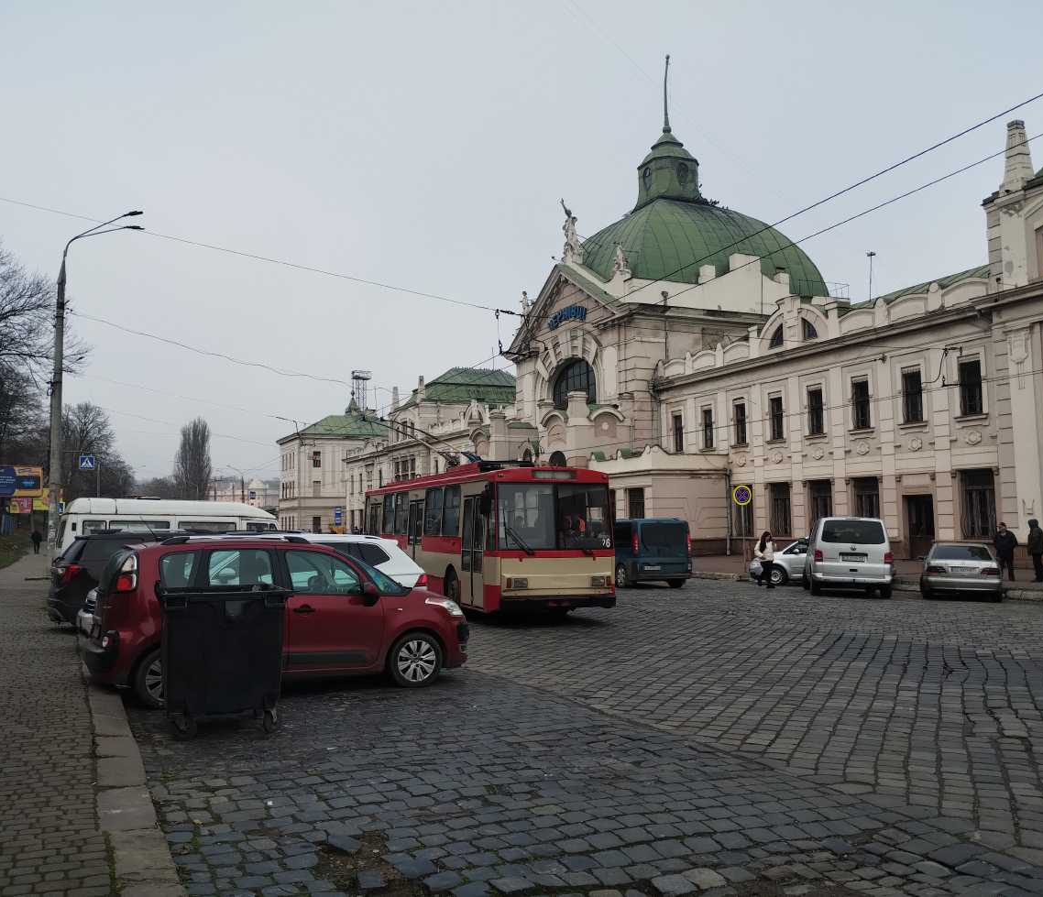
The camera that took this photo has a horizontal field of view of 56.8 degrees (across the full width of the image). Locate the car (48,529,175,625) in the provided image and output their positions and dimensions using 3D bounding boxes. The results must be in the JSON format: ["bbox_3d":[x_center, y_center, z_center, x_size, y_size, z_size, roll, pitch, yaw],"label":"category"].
[{"bbox_3d":[-5.410,2.291,16.646,5.040,1.780,2.000,2,-5,-29],"label":"car"}]

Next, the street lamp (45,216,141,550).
[{"bbox_3d":[-16.360,-2.098,37.129,3.400,13.750,1.500,1,-4,-26],"label":"street lamp"}]

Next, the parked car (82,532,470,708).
[{"bbox_3d":[-2.599,1.786,10.604,4.080,1.650,1.770,2,-5,-27],"label":"parked car"}]

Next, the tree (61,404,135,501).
[{"bbox_3d":[-54.649,3.054,122.438,10.000,17.720,10.000,1,-4,-26],"label":"tree"}]

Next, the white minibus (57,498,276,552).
[{"bbox_3d":[-6.834,2.275,19.993,4.950,2.470,1.970,3,-5,-28],"label":"white minibus"}]

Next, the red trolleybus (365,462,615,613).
[{"bbox_3d":[-1.386,2.060,23.400,2.500,3.330,11.340,0,-4,-21],"label":"red trolleybus"}]

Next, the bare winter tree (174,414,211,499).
[{"bbox_3d":[-68.350,5.805,200.636,8.000,24.490,8.000,1,-4,-26],"label":"bare winter tree"}]

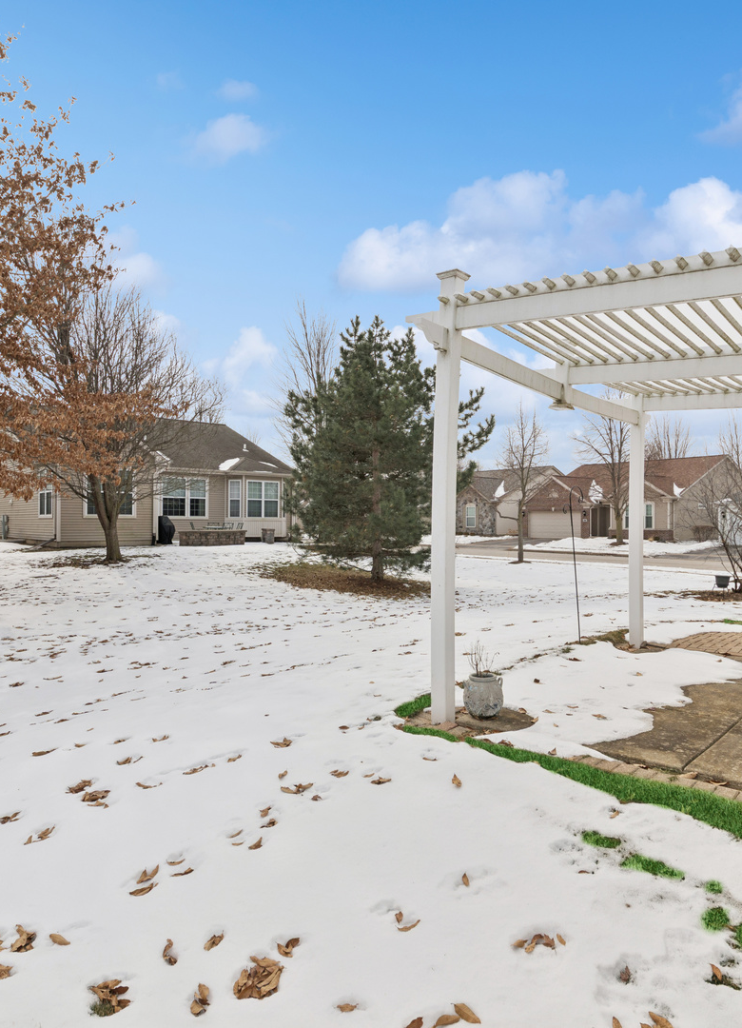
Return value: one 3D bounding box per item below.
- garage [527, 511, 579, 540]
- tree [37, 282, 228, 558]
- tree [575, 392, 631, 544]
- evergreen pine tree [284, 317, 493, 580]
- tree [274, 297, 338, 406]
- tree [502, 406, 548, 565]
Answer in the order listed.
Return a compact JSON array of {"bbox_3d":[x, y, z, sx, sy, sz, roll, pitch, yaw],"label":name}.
[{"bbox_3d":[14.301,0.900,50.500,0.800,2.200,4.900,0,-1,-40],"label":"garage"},{"bbox_3d":[-7.366,-2.733,19.300,5.800,8.300,5.600,0,-1,0],"label":"tree"},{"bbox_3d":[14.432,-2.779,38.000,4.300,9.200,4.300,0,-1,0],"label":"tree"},{"bbox_3d":[0.289,-1.357,13.400,4.300,5.500,4.200,0,-1,0],"label":"evergreen pine tree"},{"bbox_3d":[-1.920,-2.996,22.500,4.000,8.800,4.000,0,-1,0],"label":"tree"},{"bbox_3d":[5.473,-1.048,22.800,1.700,5.700,1.700,0,-1,0],"label":"tree"}]

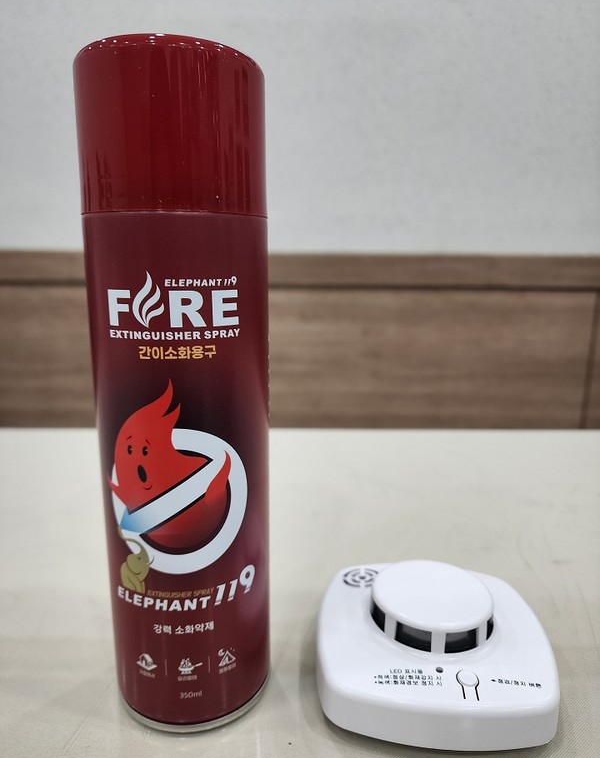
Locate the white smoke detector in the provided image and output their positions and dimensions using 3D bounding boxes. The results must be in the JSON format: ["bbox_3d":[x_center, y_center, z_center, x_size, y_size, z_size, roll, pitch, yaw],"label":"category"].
[{"bbox_3d":[0.058,0.109,0.240,0.098,0.039,0.096,2,13,6],"label":"white smoke detector"}]

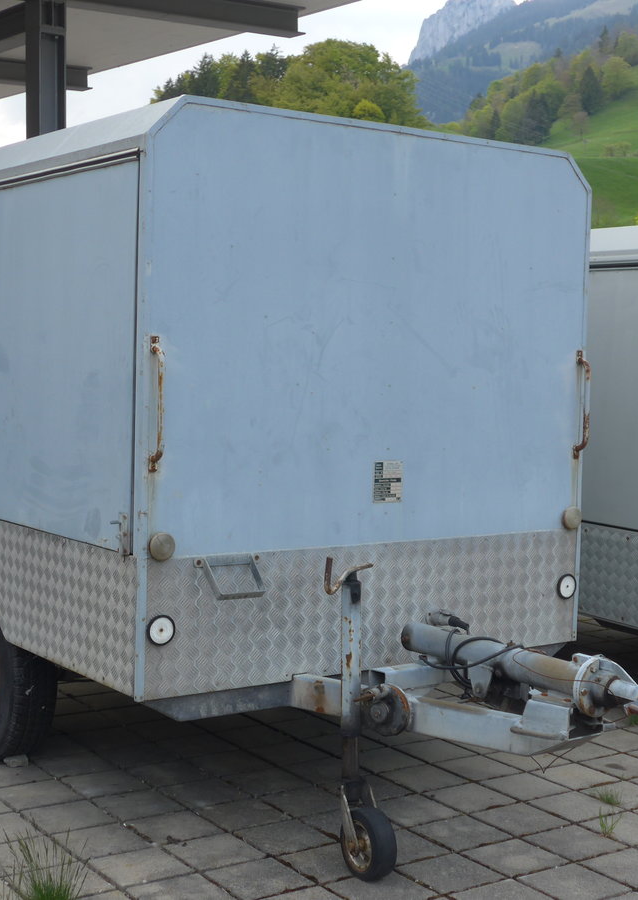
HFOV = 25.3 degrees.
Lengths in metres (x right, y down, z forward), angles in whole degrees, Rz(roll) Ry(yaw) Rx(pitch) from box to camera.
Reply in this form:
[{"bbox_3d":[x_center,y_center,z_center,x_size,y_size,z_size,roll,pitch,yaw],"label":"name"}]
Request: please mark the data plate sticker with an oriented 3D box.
[{"bbox_3d":[0.227,0.103,4.628,0.120,0.136,0.003,-1,5,-35],"label":"data plate sticker"}]

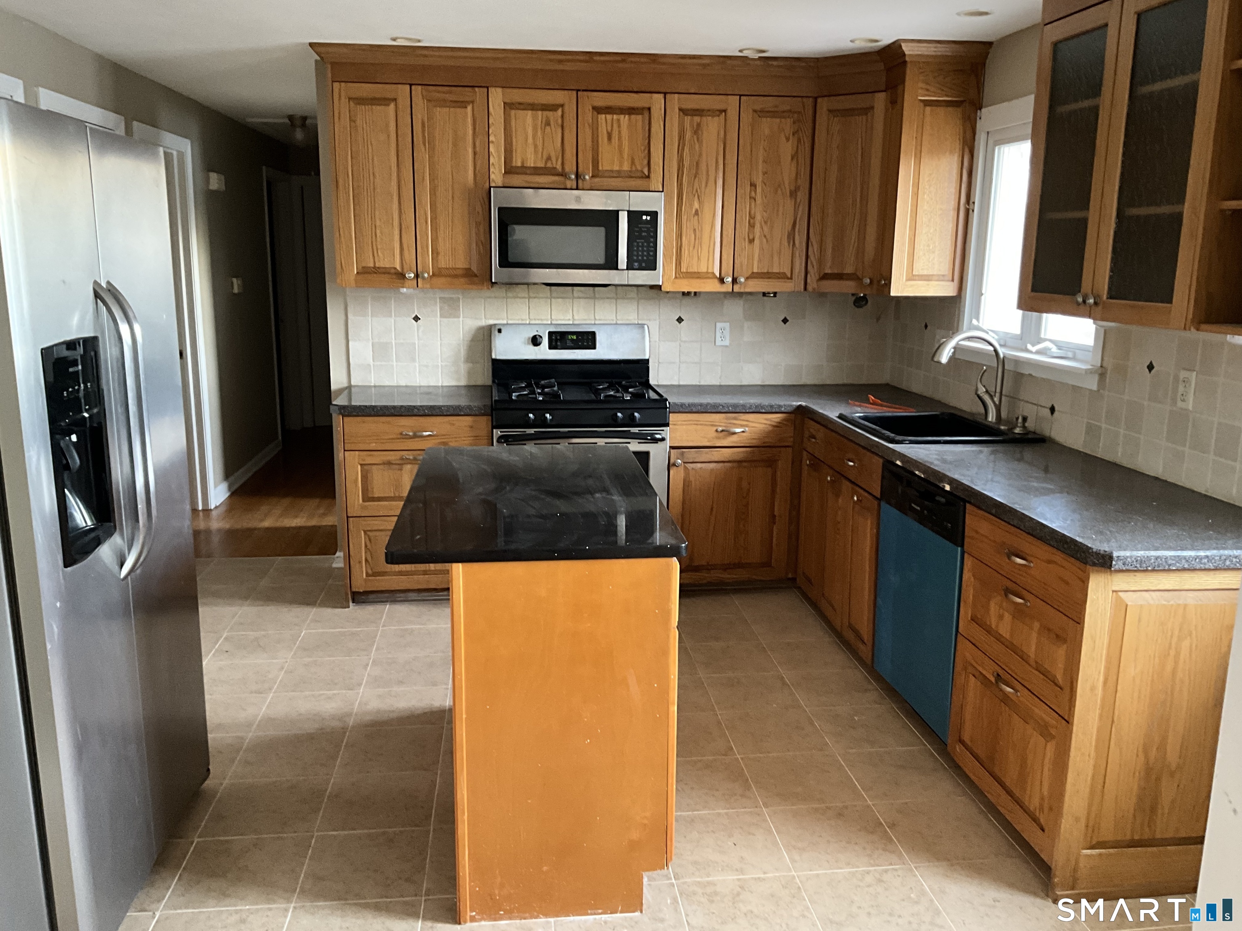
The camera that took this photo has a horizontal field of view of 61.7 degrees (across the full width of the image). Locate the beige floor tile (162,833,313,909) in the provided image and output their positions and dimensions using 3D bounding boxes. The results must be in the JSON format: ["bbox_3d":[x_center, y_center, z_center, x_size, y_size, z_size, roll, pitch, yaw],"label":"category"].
[{"bbox_3d":[-0.952,1.024,2.612,0.305,0.010,0.305,-1,12,-6],"label":"beige floor tile"}]

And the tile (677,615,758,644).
[{"bbox_3d":[0.412,0.698,4.381,0.310,0.010,0.310,-1,12,-6],"label":"tile"}]

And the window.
[{"bbox_3d":[1.536,-0.857,3.879,0.110,1.020,1.100,-1,12,-7],"label":"window"}]

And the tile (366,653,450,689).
[{"bbox_3d":[-0.802,0.786,3.939,0.310,0.010,0.310,-1,12,-6],"label":"tile"}]

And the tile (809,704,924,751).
[{"bbox_3d":[0.809,0.865,3.419,0.305,0.010,0.305,-1,12,-6],"label":"tile"}]

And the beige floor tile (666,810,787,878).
[{"bbox_3d":[0.268,1.002,2.748,0.305,0.010,0.305,-1,12,-6],"label":"beige floor tile"}]

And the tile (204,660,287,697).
[{"bbox_3d":[-1.395,0.779,3.785,0.305,0.010,0.305,-1,12,-6],"label":"tile"}]

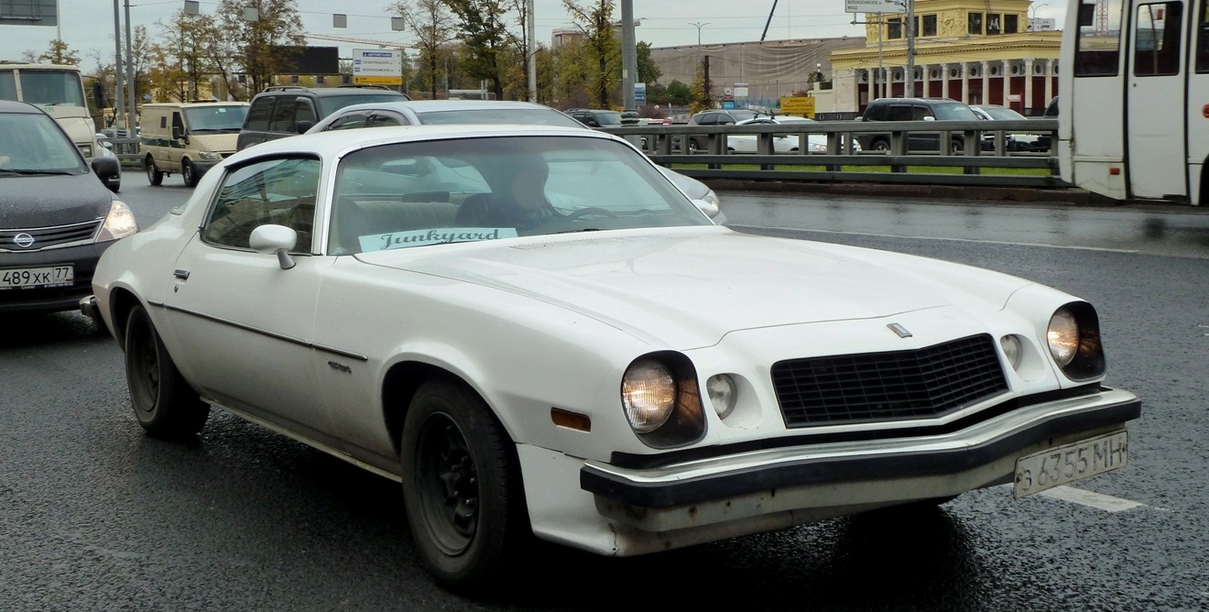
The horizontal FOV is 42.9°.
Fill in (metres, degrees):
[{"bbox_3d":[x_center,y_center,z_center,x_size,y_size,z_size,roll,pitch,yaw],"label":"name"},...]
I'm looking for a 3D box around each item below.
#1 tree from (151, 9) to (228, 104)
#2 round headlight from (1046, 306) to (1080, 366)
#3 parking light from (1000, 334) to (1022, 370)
[{"bbox_3d":[-24.781,-13.241,91.496,4.524,8.650,4.297,-1,7,0],"label":"tree"},{"bbox_3d":[1.265,0.085,4.353,0.185,0.185,0.100,-6,8,-33],"label":"round headlight"},{"bbox_3d":[1.127,0.140,4.320,0.110,0.112,0.055,-6,8,-33],"label":"parking light"}]

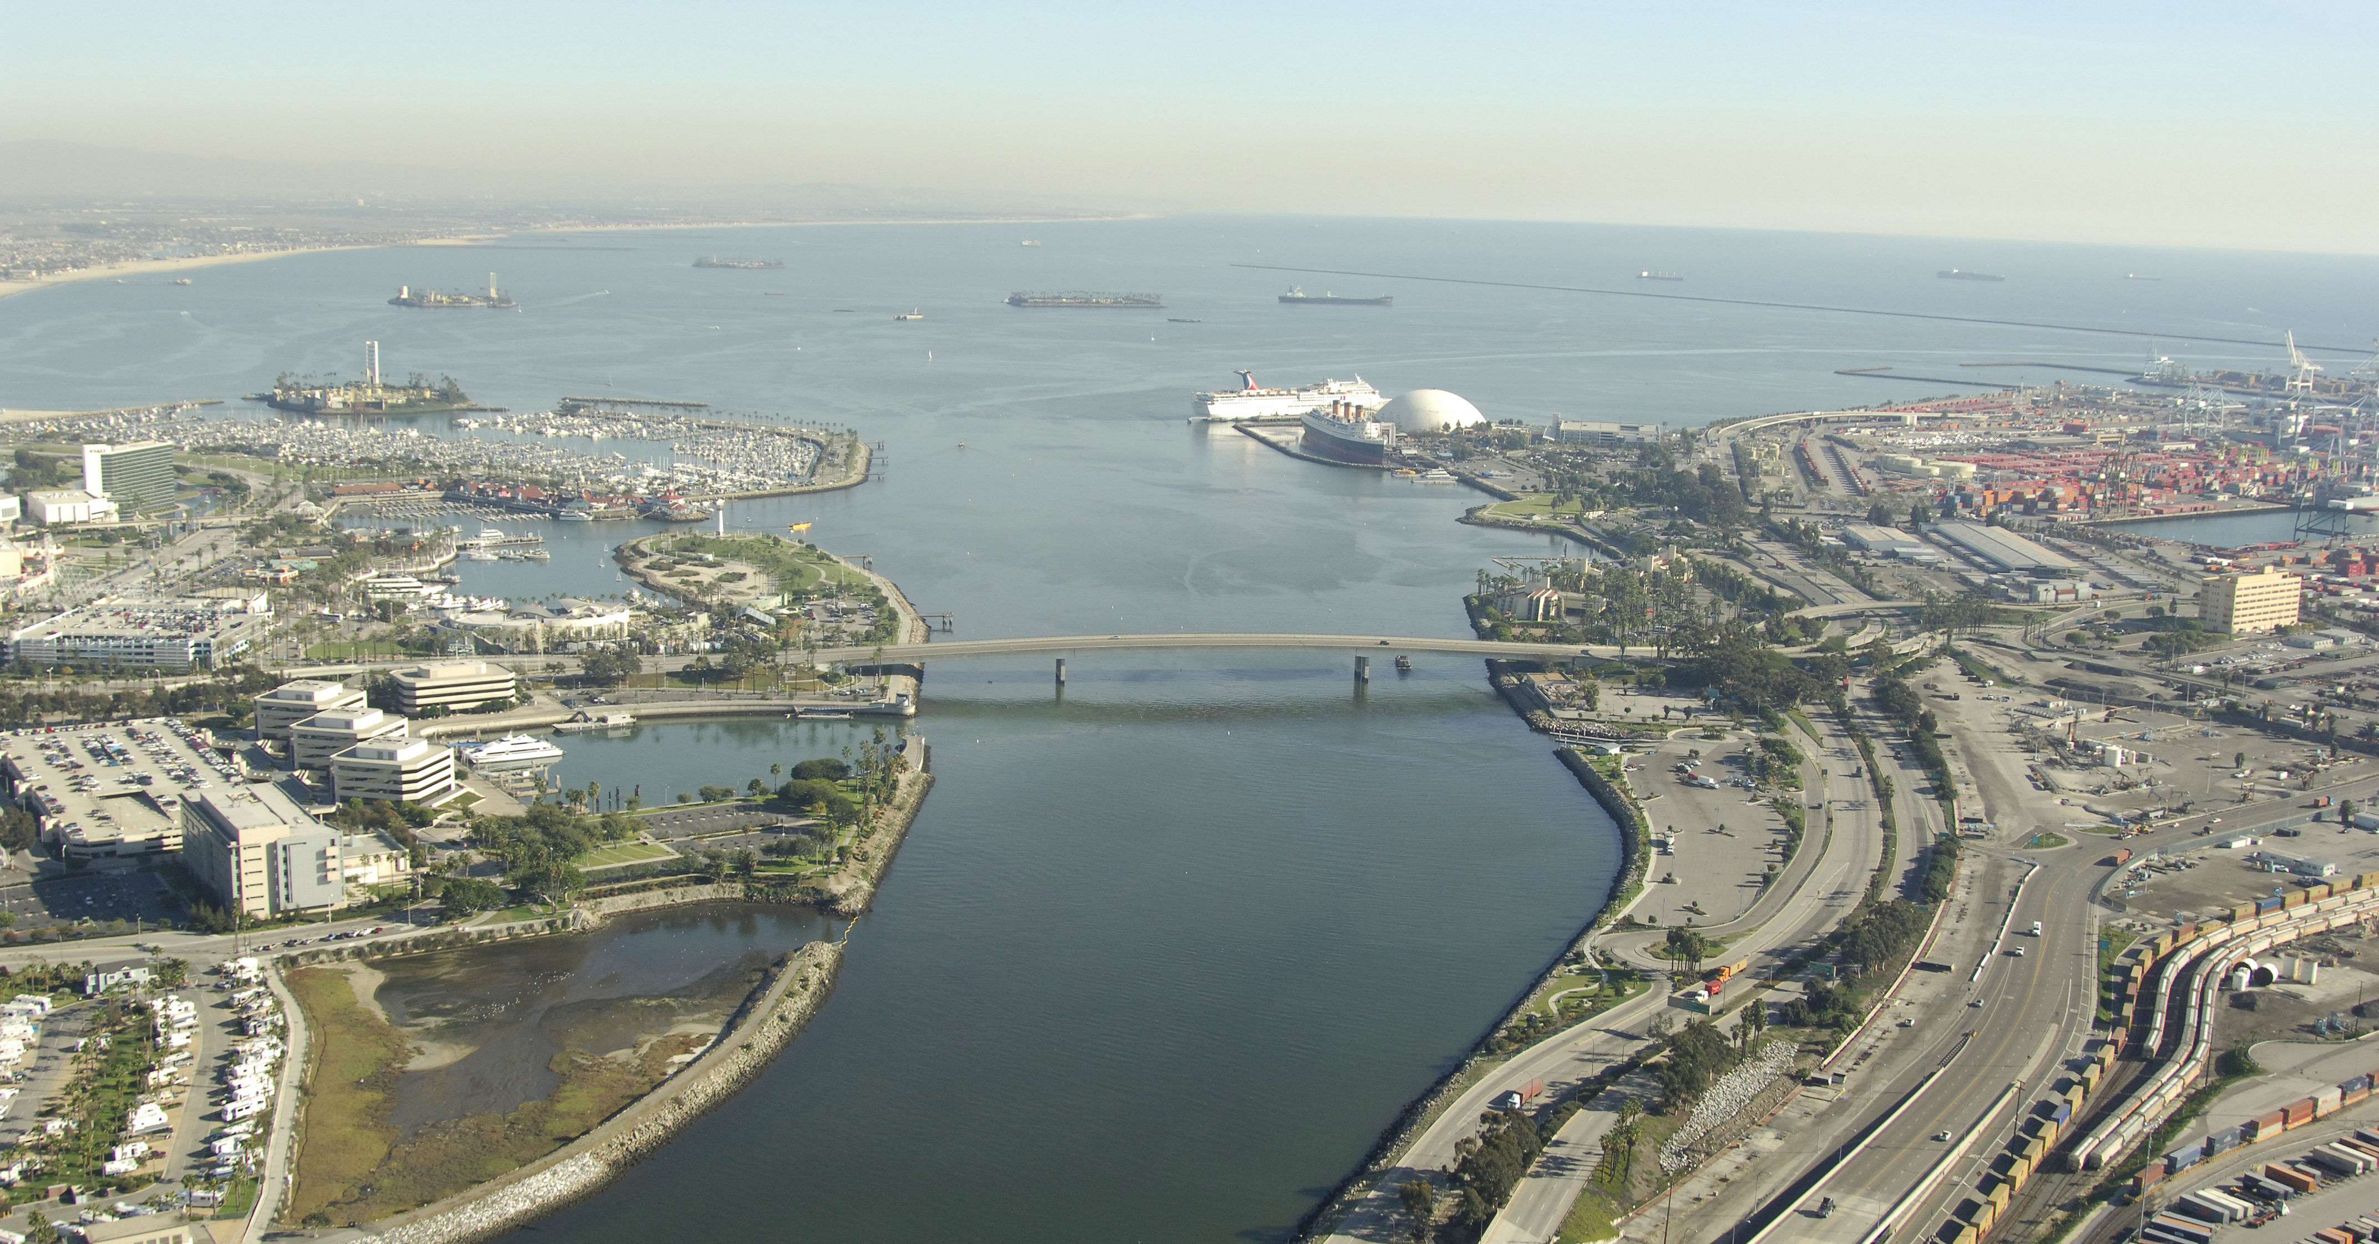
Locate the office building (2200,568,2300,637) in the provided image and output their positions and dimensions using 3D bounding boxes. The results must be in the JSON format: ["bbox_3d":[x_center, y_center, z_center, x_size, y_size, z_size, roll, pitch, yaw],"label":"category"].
[{"bbox_3d":[669.220,-14.320,1496.550,75.000,35.000,22.000,-5,13,-36],"label":"office building"}]

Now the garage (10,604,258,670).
[{"bbox_3d":[-520.629,8.628,1186.846,98.000,15.500,85.000,2,10,0],"label":"garage"}]

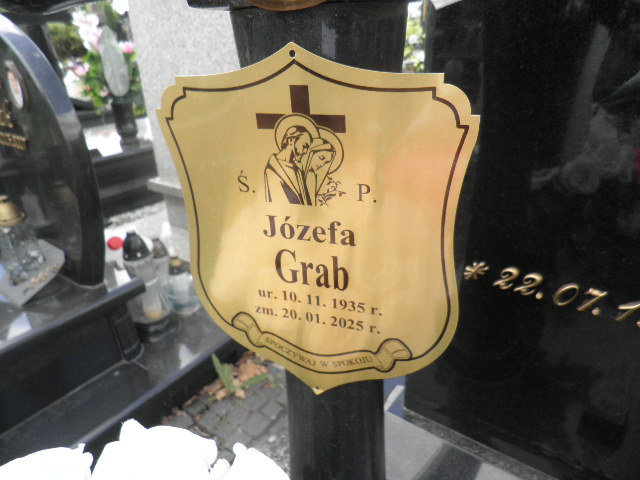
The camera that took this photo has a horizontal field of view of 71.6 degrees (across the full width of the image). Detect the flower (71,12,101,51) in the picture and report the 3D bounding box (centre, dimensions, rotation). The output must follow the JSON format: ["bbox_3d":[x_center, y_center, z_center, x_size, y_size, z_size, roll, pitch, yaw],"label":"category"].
[{"bbox_3d":[-1.295,-1.151,2.450,0.140,0.200,0.130,-13,28,-22],"label":"flower"}]

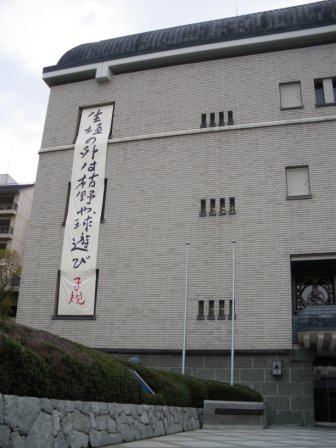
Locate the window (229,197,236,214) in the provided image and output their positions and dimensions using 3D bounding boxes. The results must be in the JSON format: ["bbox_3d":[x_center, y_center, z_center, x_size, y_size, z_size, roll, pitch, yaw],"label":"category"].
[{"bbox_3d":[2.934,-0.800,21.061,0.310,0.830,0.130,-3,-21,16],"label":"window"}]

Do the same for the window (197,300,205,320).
[{"bbox_3d":[1.369,3.533,18.960,0.301,0.803,0.160,-4,-21,15],"label":"window"}]

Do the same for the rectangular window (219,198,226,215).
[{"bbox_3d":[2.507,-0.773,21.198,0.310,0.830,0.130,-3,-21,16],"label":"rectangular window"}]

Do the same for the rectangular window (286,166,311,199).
[{"bbox_3d":[5.843,-1.837,20.882,1.020,1.580,0.150,-3,-20,16],"label":"rectangular window"}]

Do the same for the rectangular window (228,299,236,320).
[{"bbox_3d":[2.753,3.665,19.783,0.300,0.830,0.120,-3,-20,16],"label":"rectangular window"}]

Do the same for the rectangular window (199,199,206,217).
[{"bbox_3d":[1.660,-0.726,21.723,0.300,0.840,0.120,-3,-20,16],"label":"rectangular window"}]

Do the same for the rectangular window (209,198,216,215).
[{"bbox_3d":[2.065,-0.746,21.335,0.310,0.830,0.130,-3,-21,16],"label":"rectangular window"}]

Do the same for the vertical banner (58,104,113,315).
[{"bbox_3d":[-4.039,-1.045,23.499,1.840,11.200,0.150,-3,-20,16],"label":"vertical banner"}]

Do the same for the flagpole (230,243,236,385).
[{"bbox_3d":[2.028,2.950,14.448,0.090,5.000,0.090,-3,-20,16],"label":"flagpole"}]

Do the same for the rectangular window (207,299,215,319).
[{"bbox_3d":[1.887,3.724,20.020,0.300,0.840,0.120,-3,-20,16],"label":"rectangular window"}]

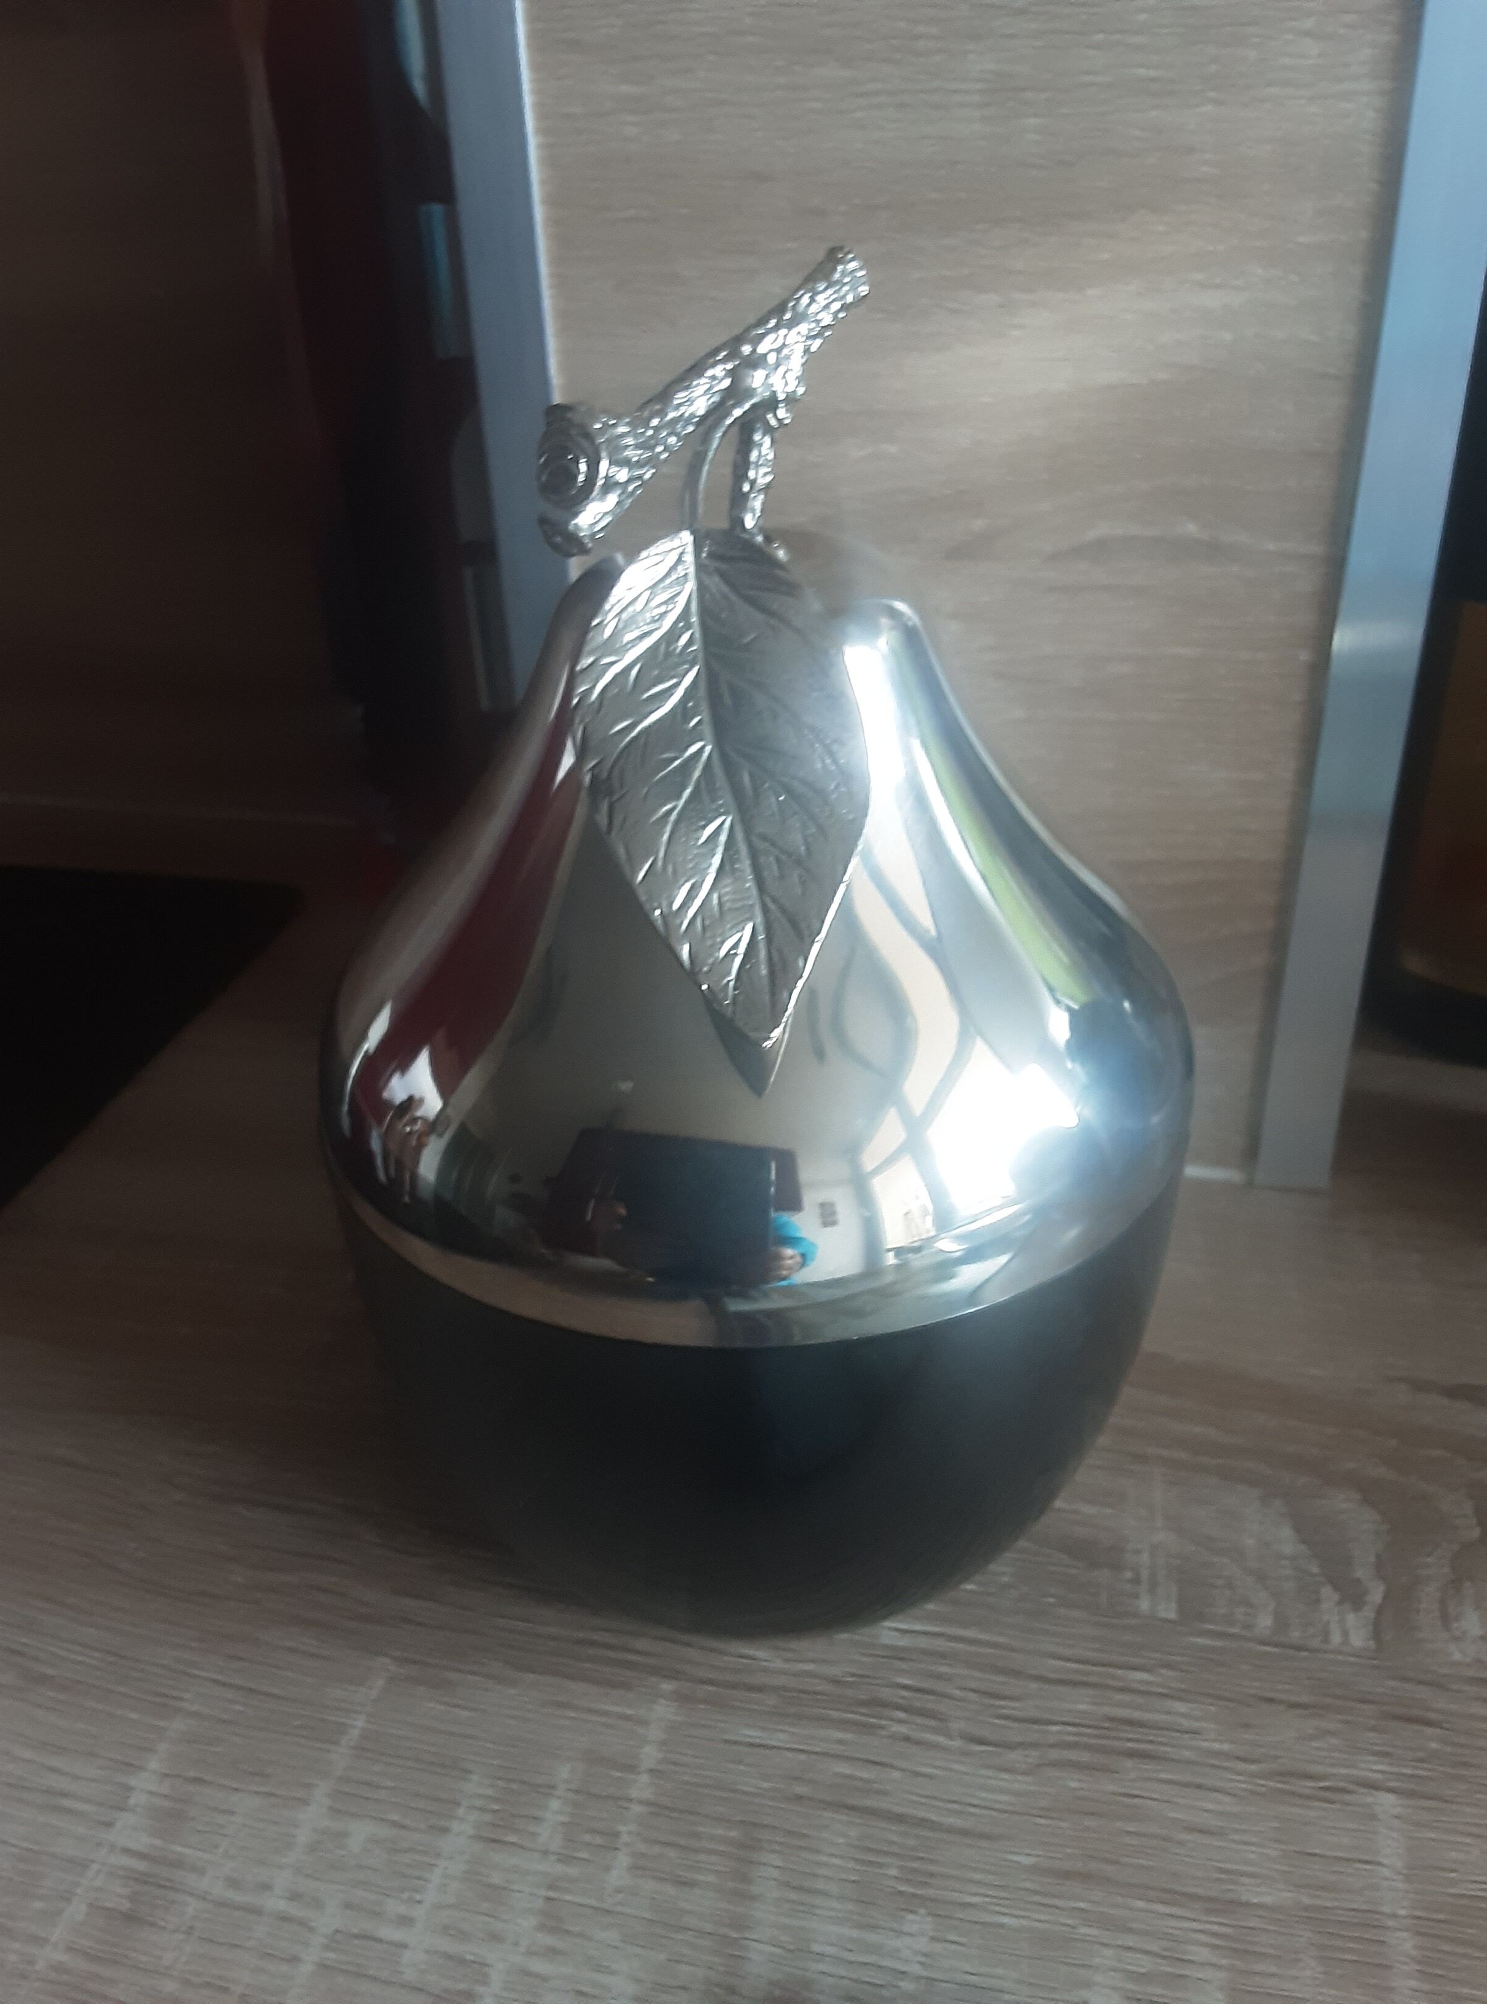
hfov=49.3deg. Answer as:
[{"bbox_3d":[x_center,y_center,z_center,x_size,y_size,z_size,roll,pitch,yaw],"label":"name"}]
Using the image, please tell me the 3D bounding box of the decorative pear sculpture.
[{"bbox_3d":[0.001,-0.009,0.284,0.154,0.223,0.154,0,30,5],"label":"decorative pear sculpture"}]

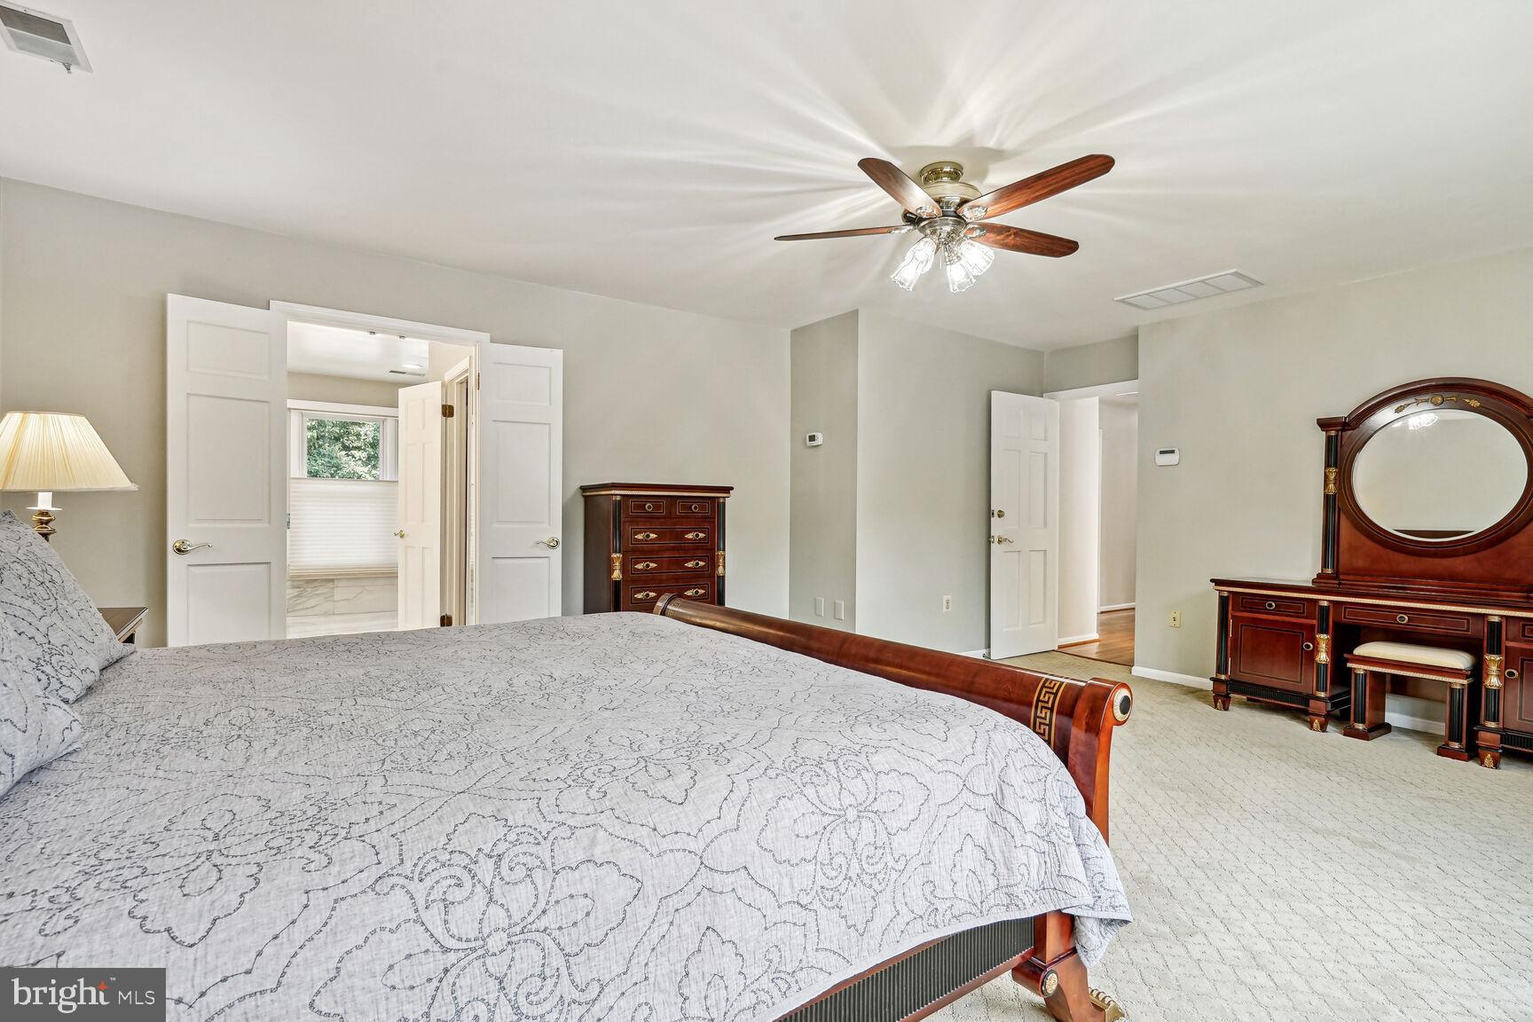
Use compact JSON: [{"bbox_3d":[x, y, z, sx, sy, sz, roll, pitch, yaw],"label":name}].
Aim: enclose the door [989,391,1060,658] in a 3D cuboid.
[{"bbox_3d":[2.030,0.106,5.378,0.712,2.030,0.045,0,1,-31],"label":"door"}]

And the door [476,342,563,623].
[{"bbox_3d":[-1.375,0.094,3.827,0.436,2.030,0.045,0,1,-27],"label":"door"}]

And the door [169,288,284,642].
[{"bbox_3d":[-2.420,0.092,3.072,0.045,2.030,0.425,1,1,45],"label":"door"}]

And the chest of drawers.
[{"bbox_3d":[-0.657,0.489,4.119,0.790,1.268,0.470,0,1,-36],"label":"chest of drawers"}]

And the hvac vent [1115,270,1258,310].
[{"bbox_3d":[2.487,-1.278,4.023,0.400,0.025,0.655,0,1,-36],"label":"hvac vent"}]

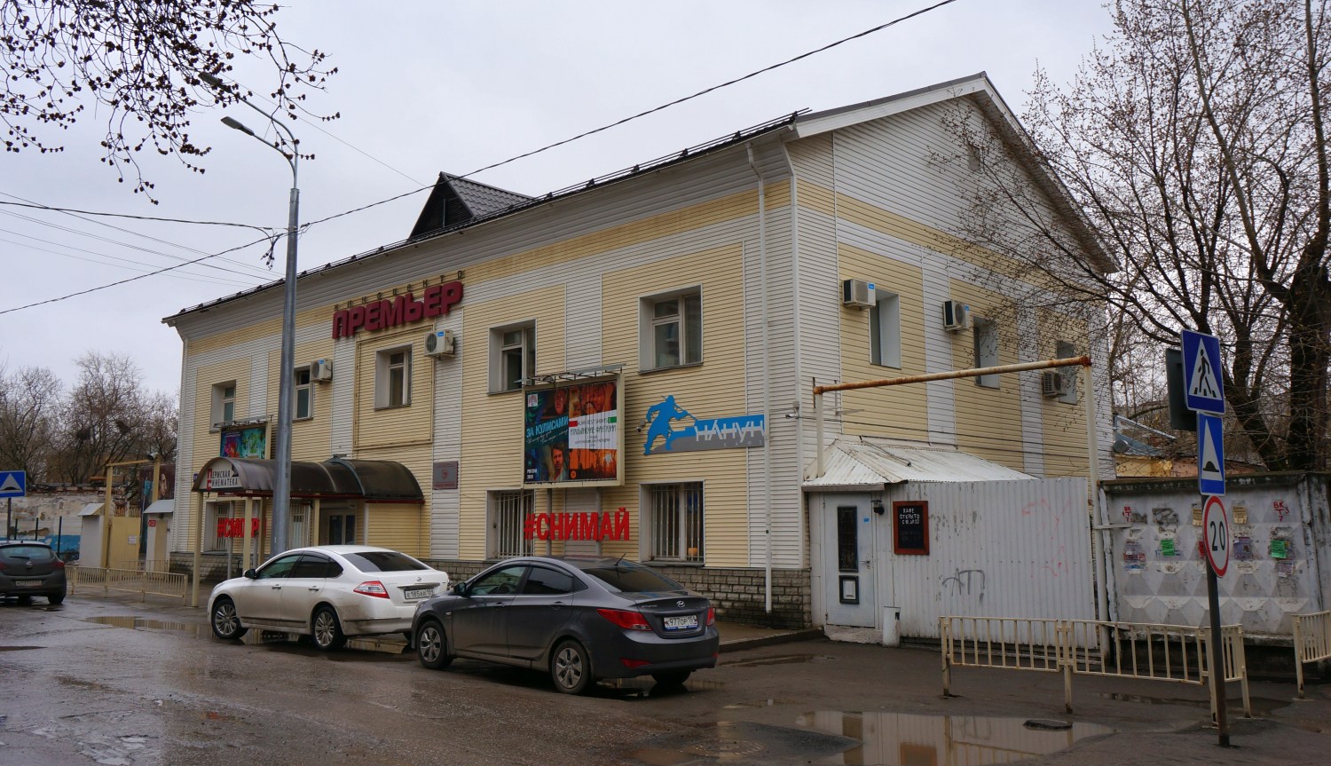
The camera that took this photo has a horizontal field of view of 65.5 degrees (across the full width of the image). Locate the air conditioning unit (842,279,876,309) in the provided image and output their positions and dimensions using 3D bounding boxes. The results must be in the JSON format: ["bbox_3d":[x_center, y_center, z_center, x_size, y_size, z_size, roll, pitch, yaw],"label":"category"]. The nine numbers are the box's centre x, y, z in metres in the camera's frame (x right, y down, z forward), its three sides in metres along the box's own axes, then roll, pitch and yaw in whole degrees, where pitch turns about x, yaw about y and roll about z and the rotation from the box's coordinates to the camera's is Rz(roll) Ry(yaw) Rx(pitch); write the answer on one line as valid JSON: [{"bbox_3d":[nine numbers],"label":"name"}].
[{"bbox_3d":[3.402,-1.564,18.082,0.260,0.430,0.700,-7,-10,44],"label":"air conditioning unit"}]

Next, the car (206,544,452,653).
[{"bbox_3d":[-5.461,3.385,16.645,4.820,1.480,1.800,-6,-9,38],"label":"car"}]

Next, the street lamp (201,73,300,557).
[{"bbox_3d":[-8.623,-0.774,21.027,0.350,10.850,2.350,-7,-10,41],"label":"street lamp"}]

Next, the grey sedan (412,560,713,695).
[{"bbox_3d":[-1.413,2.873,12.794,4.370,1.470,1.710,-7,-10,42],"label":"grey sedan"}]

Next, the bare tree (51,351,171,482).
[{"bbox_3d":[-30.012,3.641,55.323,6.400,10.860,6.000,4,-8,-28],"label":"bare tree"}]

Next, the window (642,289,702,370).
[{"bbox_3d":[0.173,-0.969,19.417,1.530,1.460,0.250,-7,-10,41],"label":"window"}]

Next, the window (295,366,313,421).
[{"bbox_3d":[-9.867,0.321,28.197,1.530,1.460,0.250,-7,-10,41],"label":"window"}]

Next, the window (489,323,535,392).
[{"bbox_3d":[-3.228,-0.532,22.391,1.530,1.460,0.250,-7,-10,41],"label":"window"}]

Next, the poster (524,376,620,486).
[{"bbox_3d":[-1.834,1.029,20.322,2.800,2.060,0.160,-7,-10,41],"label":"poster"}]

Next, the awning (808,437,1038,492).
[{"bbox_3d":[4.635,1.450,18.055,1.800,0.920,5.400,-7,-10,44],"label":"awning"}]

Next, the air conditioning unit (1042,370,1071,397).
[{"bbox_3d":[8.922,0.049,23.668,0.780,0.530,0.280,7,-11,-44],"label":"air conditioning unit"}]

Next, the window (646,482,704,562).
[{"bbox_3d":[0.201,2.554,18.811,1.580,1.460,0.250,-7,-10,44],"label":"window"}]

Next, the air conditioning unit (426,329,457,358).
[{"bbox_3d":[-5.121,-0.881,23.560,0.790,0.530,0.280,-7,-10,41],"label":"air conditioning unit"}]

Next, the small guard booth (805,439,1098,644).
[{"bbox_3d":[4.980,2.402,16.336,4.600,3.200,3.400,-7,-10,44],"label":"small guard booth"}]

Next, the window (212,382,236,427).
[{"bbox_3d":[-13.944,0.776,32.915,1.650,1.500,0.270,-7,-10,44],"label":"window"}]

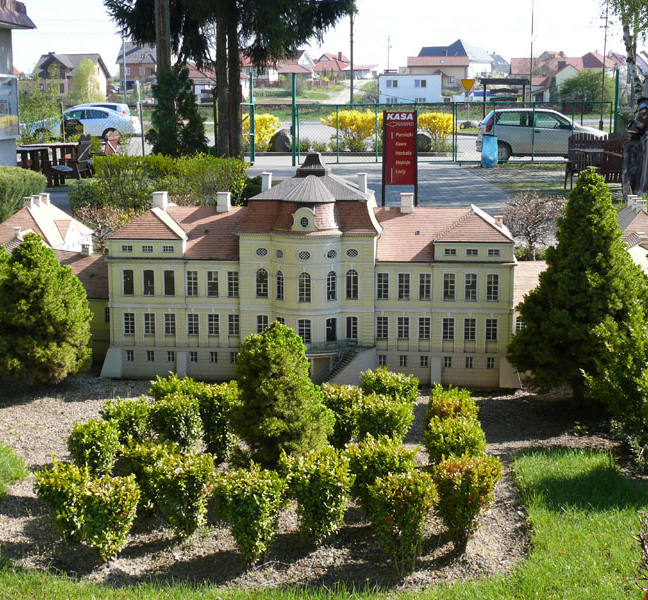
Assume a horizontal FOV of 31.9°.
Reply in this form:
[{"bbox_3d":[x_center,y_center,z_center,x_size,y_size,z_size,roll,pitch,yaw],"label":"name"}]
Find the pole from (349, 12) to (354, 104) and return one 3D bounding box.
[{"bbox_3d":[2.332,-19.816,95.005,0.280,8.530,0.280,0,10,0],"label":"pole"}]

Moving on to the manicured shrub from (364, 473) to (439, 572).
[{"bbox_3d":[0.274,0.782,3.927,0.246,0.324,0.246,0,10,0],"label":"manicured shrub"}]

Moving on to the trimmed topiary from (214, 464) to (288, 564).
[{"bbox_3d":[-0.255,0.765,3.976,0.254,0.353,0.254,0,10,0],"label":"trimmed topiary"}]

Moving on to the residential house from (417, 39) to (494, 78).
[{"bbox_3d":[30.773,-56.398,265.000,12.600,10.000,11.800,6,11,31],"label":"residential house"}]

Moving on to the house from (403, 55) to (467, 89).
[{"bbox_3d":[20.542,-40.635,204.048,10.900,5.788,9.000,0,10,0],"label":"house"}]

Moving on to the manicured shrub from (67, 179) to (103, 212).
[{"bbox_3d":[-3.613,-1.550,17.081,0.528,0.522,0.528,0,10,0],"label":"manicured shrub"}]

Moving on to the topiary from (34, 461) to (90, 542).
[{"bbox_3d":[-0.963,0.756,4.187,0.209,0.304,0.209,0,10,0],"label":"topiary"}]

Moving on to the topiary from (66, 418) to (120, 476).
[{"bbox_3d":[-0.976,0.660,4.785,0.215,0.278,0.215,0,10,0],"label":"topiary"}]

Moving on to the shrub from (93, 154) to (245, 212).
[{"bbox_3d":[-2.057,-1.436,14.977,2.000,0.917,0.850,0,10,0],"label":"shrub"}]

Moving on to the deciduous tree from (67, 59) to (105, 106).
[{"bbox_3d":[-34.606,-31.764,165.000,5.000,6.700,5.000,0,10,0],"label":"deciduous tree"}]

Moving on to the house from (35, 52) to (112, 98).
[{"bbox_3d":[-44.014,-38.882,197.000,10.900,8.300,10.200,2,10,11],"label":"house"}]

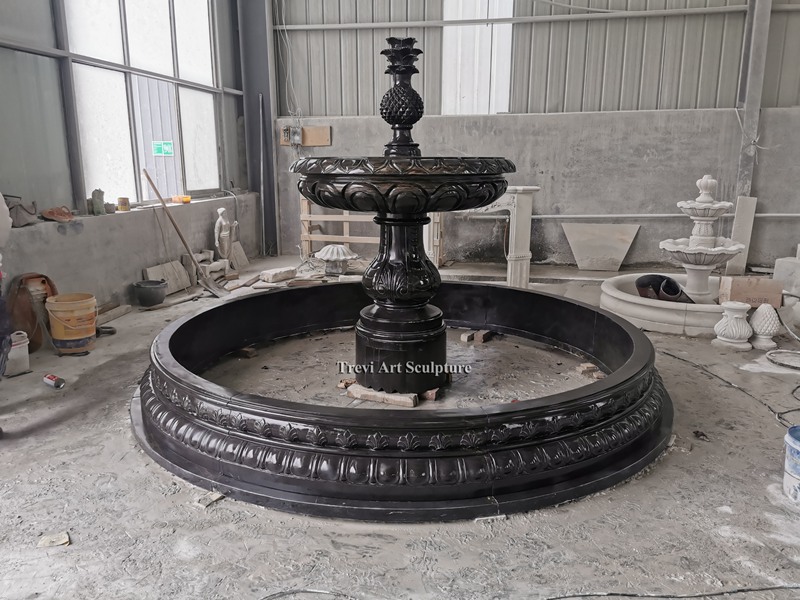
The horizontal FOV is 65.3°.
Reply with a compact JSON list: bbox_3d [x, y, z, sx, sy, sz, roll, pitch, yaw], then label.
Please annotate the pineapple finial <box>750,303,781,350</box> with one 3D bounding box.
[{"bbox_3d":[2.615,0.180,4.444,0.195,0.300,0.195,2,13,10],"label":"pineapple finial"}]

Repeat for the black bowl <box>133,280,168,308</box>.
[{"bbox_3d":[-2.371,-0.060,5.893,0.300,0.190,0.300,0,13,0],"label":"black bowl"}]

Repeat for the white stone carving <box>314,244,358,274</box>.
[{"bbox_3d":[-0.741,-0.468,7.231,0.500,0.325,0.500,0,13,0],"label":"white stone carving"}]

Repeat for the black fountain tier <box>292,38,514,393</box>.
[{"bbox_3d":[0.019,-0.494,3.800,1.308,2.057,1.308,0,13,0],"label":"black fountain tier"}]

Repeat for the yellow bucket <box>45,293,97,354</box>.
[{"bbox_3d":[-2.325,0.174,4.438,0.310,0.380,0.310,-7,15,-28],"label":"yellow bucket"}]

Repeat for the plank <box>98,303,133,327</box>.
[{"bbox_3d":[-2.524,0.152,5.313,0.130,0.035,0.800,1,13,4],"label":"plank"}]

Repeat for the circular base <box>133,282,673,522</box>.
[{"bbox_3d":[0.017,0.337,3.989,3.228,0.375,3.228,0,13,0],"label":"circular base"}]

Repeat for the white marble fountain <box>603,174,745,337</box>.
[{"bbox_3d":[2.518,-0.438,5.193,1.570,1.175,1.570,2,13,10],"label":"white marble fountain"}]

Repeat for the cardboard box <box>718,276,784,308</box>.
[{"bbox_3d":[2.724,-0.065,4.838,0.360,0.200,0.220,2,13,10],"label":"cardboard box"}]

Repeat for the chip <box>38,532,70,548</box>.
[{"bbox_3d":[-1.225,0.854,2.236,0.105,0.018,0.065,-4,13,-14],"label":"chip"}]

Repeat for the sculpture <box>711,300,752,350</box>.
[{"bbox_3d":[2.384,0.179,4.455,0.260,0.300,0.260,4,14,18],"label":"sculpture"}]

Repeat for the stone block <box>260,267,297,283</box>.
[{"bbox_3d":[-1.364,-0.286,7.096,0.180,0.085,0.400,8,15,32],"label":"stone block"}]

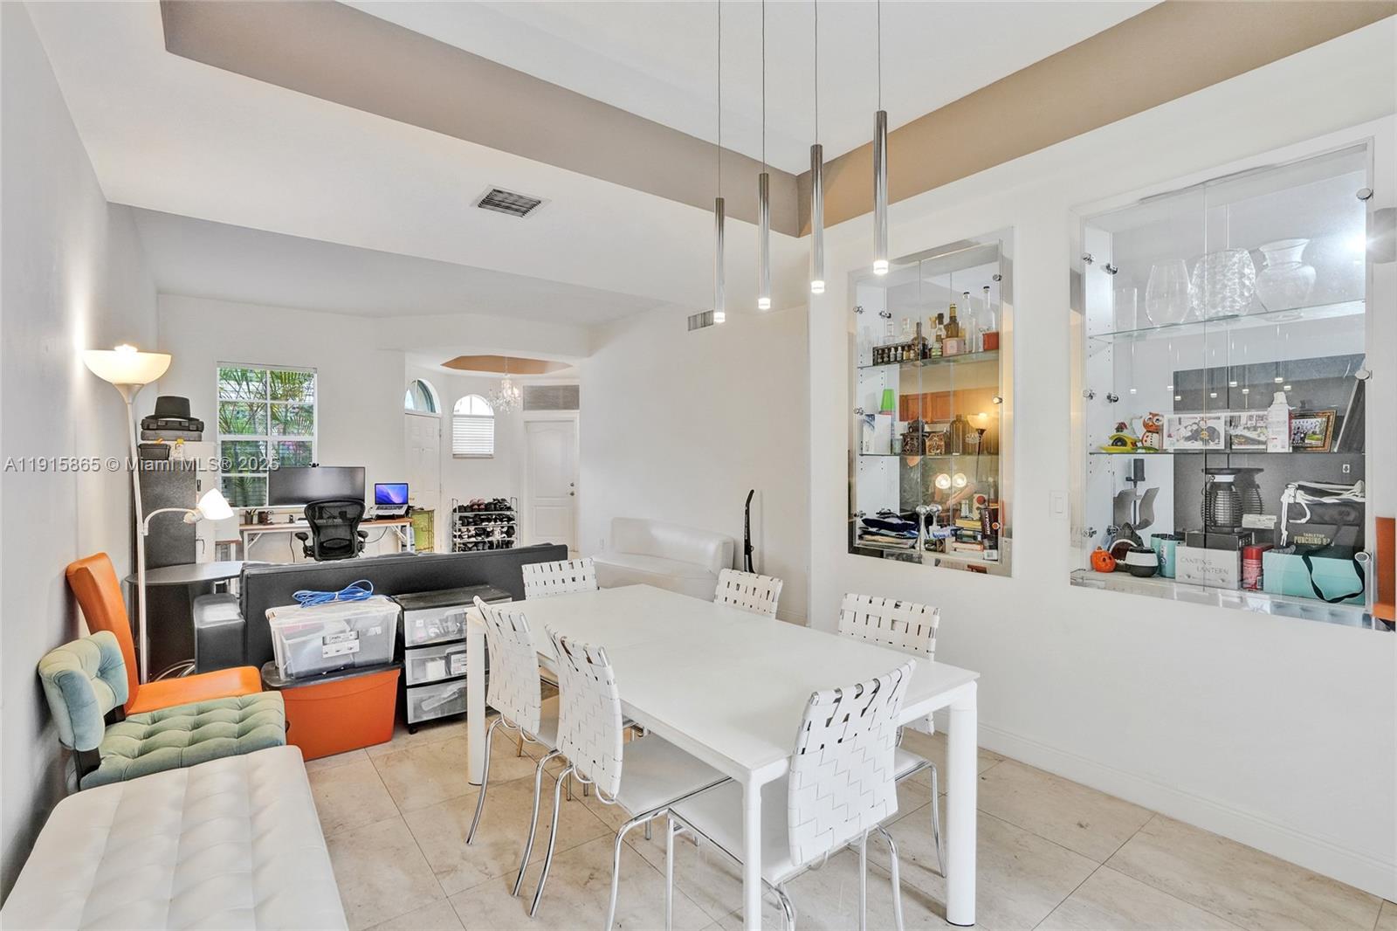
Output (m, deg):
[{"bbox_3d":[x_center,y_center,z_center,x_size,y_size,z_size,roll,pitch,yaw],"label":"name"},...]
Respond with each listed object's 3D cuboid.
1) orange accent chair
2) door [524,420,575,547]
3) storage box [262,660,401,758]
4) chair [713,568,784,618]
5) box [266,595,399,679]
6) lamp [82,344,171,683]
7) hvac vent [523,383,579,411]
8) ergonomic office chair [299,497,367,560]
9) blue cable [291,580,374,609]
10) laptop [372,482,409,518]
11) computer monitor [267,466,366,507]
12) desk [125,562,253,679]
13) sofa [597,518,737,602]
[{"bbox_3d":[-2.153,0.886,2.562,0.575,1.030,0.460,-1,1,-35],"label":"orange accent chair"},{"bbox_3d":[-2.340,0.345,9.770,0.770,2.040,0.060,0,0,8],"label":"door"},{"bbox_3d":[-1.829,1.179,3.105,0.590,0.386,0.450,0,0,-37],"label":"storage box"},{"bbox_3d":[0.056,0.926,2.564,0.530,0.890,0.430,0,0,-43],"label":"chair"},{"bbox_3d":[-1.856,0.871,3.174,0.560,0.285,0.380,-1,1,-34],"label":"box"},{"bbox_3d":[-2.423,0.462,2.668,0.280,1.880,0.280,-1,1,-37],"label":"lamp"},{"bbox_3d":[-2.259,-1.044,9.550,0.880,0.410,0.040,0,1,8],"label":"hvac vent"},{"bbox_3d":[-3.820,0.855,6.487,0.660,1.040,0.660,-1,1,-37],"label":"ergonomic office chair"},{"bbox_3d":[-1.912,0.670,3.262,0.360,0.100,0.160,-1,1,-34],"label":"blue cable"},{"bbox_3d":[-3.510,0.386,7.080,0.355,0.335,0.280,0,0,-19],"label":"laptop"},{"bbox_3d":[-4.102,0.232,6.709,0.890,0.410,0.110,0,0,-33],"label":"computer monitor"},{"bbox_3d":[-3.087,1.013,3.873,0.750,0.715,0.750,0,0,-37],"label":"desk"},{"bbox_3d":[-0.518,1.009,6.407,0.970,0.700,2.300,0,0,-37],"label":"sofa"}]

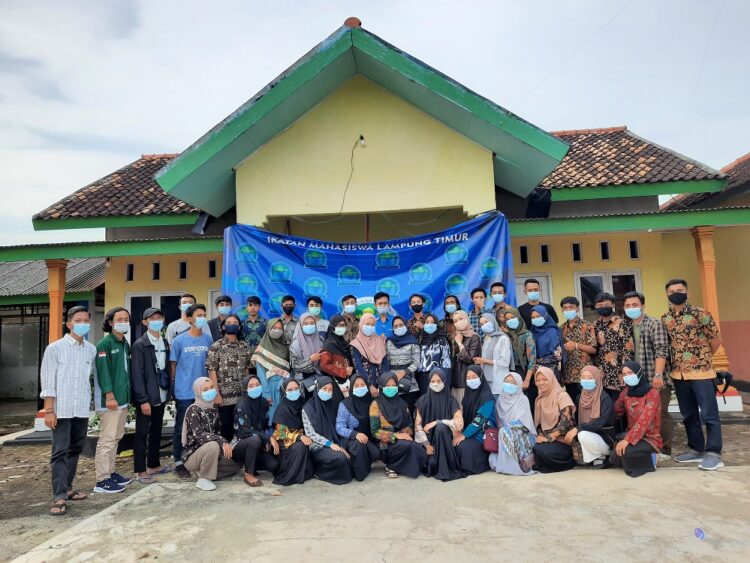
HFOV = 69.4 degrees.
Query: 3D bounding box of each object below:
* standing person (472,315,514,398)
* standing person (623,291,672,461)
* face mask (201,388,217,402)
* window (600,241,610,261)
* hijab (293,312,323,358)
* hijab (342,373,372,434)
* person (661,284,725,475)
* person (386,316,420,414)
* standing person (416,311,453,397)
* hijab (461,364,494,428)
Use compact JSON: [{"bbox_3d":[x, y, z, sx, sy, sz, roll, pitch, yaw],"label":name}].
[{"bbox_3d":[1.328,1.106,5.994,0.420,1.513,0.300,-6,-6,42],"label":"standing person"},{"bbox_3d":[2.644,0.926,5.309,0.500,1.660,0.380,-5,-5,30],"label":"standing person"},{"bbox_3d":[-1.536,1.052,5.000,0.135,0.110,0.080,-9,-5,-37],"label":"face mask"},{"bbox_3d":[3.829,-0.515,9.000,0.165,0.335,0.100,-3,-6,4],"label":"window"},{"bbox_3d":[-0.716,0.573,5.750,0.310,0.480,0.290,-1,-6,-12],"label":"hijab"},{"bbox_3d":[-0.171,1.200,5.299,0.290,0.597,0.280,-1,-6,-12],"label":"hijab"},{"bbox_3d":[3.007,0.844,5.154,0.540,1.732,0.380,-7,-8,39],"label":"person"},{"bbox_3d":[0.343,1.126,5.670,0.440,1.518,0.320,-3,-6,10],"label":"person"},{"bbox_3d":[0.692,1.114,5.993,0.420,1.542,0.290,-3,-4,13],"label":"standing person"},{"bbox_3d":[1.012,1.145,5.350,0.330,0.570,0.300,-4,-5,26],"label":"hijab"}]

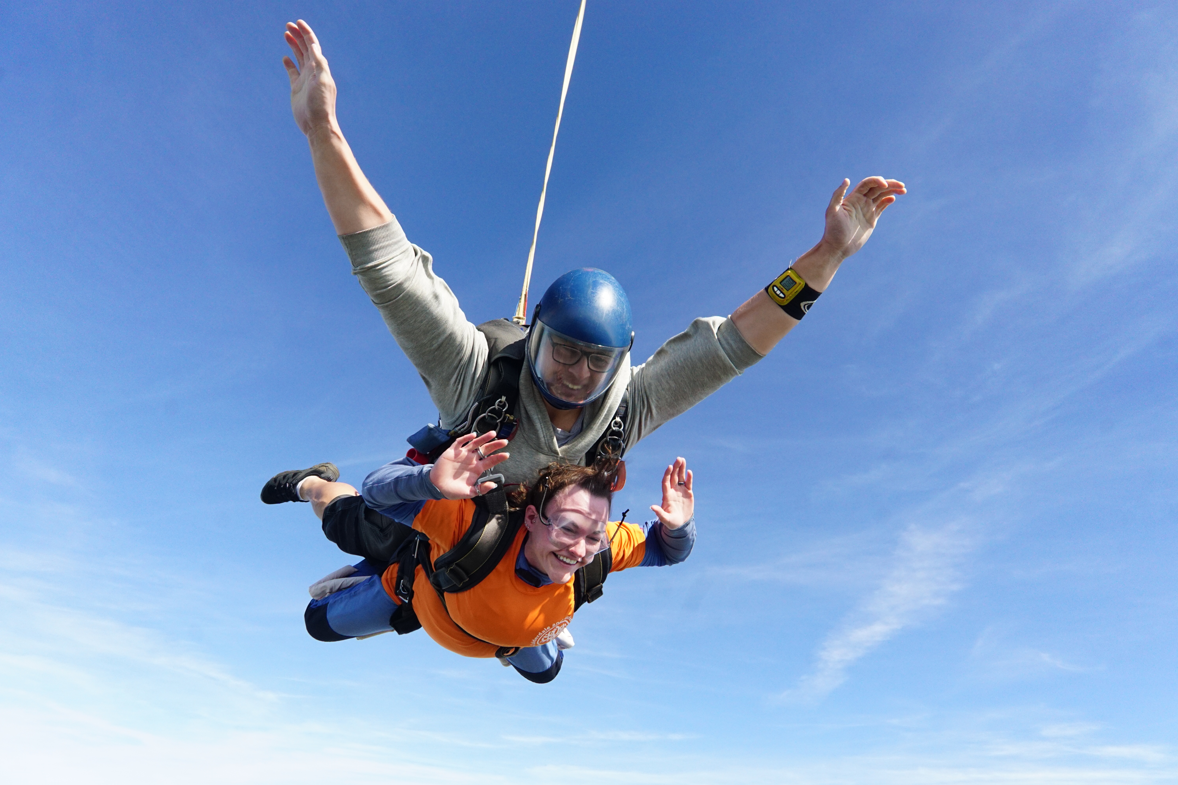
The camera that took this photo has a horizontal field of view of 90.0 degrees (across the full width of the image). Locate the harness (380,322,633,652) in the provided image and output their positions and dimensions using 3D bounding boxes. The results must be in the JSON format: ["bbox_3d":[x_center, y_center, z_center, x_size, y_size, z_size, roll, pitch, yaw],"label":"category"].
[{"bbox_3d":[-0.250,0.265,1.580,0.480,0.620,0.680,11,-34,-27],"label":"harness"}]

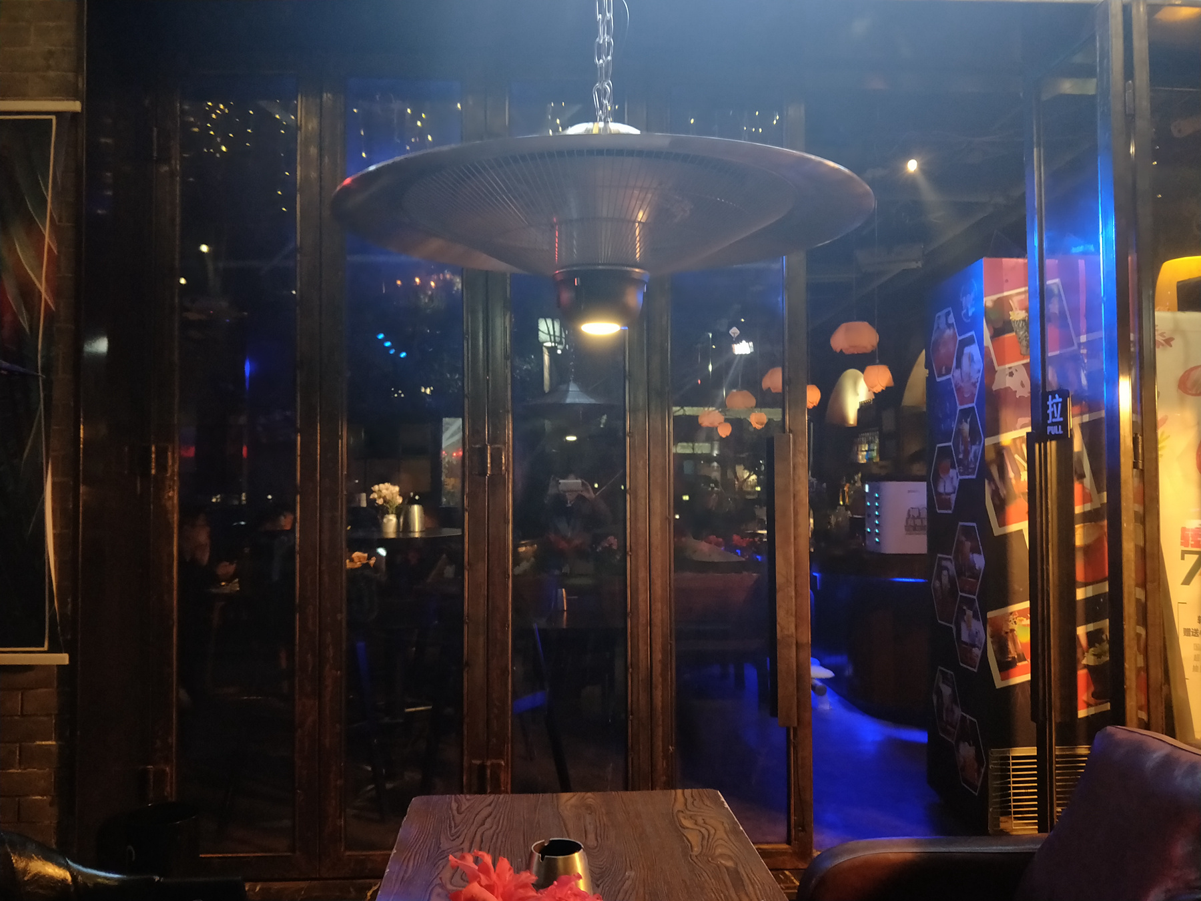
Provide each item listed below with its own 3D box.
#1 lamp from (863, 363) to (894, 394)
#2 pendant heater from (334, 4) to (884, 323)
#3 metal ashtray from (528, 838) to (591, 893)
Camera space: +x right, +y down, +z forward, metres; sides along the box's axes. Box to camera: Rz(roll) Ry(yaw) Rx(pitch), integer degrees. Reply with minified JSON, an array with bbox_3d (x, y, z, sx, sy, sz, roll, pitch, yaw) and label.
[{"bbox_3d":[1.475,-0.378,4.600,0.159,0.155,0.159,0,-2,3],"label":"lamp"},{"bbox_3d":[0.003,-0.363,1.115,0.668,0.420,0.668,0,0,3],"label":"pendant heater"},{"bbox_3d":[-0.054,0.562,1.120,0.092,0.094,0.092,0,-2,3],"label":"metal ashtray"}]

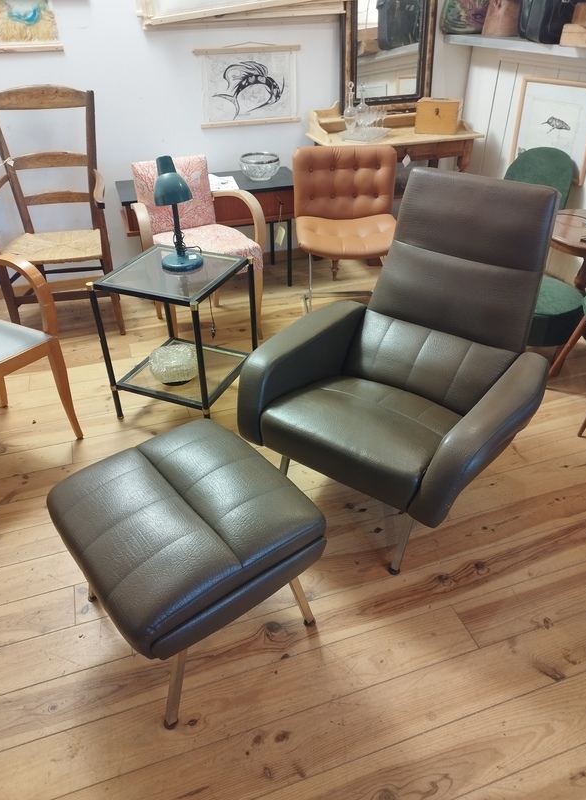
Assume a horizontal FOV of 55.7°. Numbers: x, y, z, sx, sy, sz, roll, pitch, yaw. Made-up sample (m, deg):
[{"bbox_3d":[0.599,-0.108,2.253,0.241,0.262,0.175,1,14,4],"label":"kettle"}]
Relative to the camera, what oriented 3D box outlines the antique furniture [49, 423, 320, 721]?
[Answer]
[{"bbox_3d":[-0.269,0.416,1.438,0.500,0.458,0.530,-25,42,-30],"label":"antique furniture"}]

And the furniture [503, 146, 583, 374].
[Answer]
[{"bbox_3d":[1.023,-0.547,2.394,0.460,0.890,0.580,-3,36,-3],"label":"furniture"}]

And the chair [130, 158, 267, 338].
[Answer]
[{"bbox_3d":[-0.490,-0.713,2.725,0.570,0.805,0.600,-17,39,-22],"label":"chair"}]

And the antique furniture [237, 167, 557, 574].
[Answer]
[{"bbox_3d":[0.366,-0.137,1.787,0.780,0.940,0.940,22,41,29],"label":"antique furniture"}]

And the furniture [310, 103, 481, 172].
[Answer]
[{"bbox_3d":[0.600,-1.315,3.431,0.980,0.945,0.450,-12,37,-15],"label":"furniture"}]

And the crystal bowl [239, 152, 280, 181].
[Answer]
[{"bbox_3d":[-0.189,-1.316,3.132,0.226,0.115,0.226,0,35,0],"label":"crystal bowl"}]

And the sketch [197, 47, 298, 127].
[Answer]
[{"bbox_3d":[-0.233,-1.720,3.071,0.580,0.374,0.020,-12,37,-15],"label":"sketch"}]

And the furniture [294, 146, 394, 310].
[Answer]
[{"bbox_3d":[0.290,-0.852,2.920,0.560,0.790,0.570,-3,36,-3],"label":"furniture"}]

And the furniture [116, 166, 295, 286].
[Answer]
[{"bbox_3d":[-0.458,-0.960,3.251,0.985,0.597,0.440,-12,37,-15],"label":"furniture"}]

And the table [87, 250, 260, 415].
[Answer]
[{"bbox_3d":[-0.441,-0.247,2.248,0.448,0.600,0.460,13,38,18],"label":"table"}]

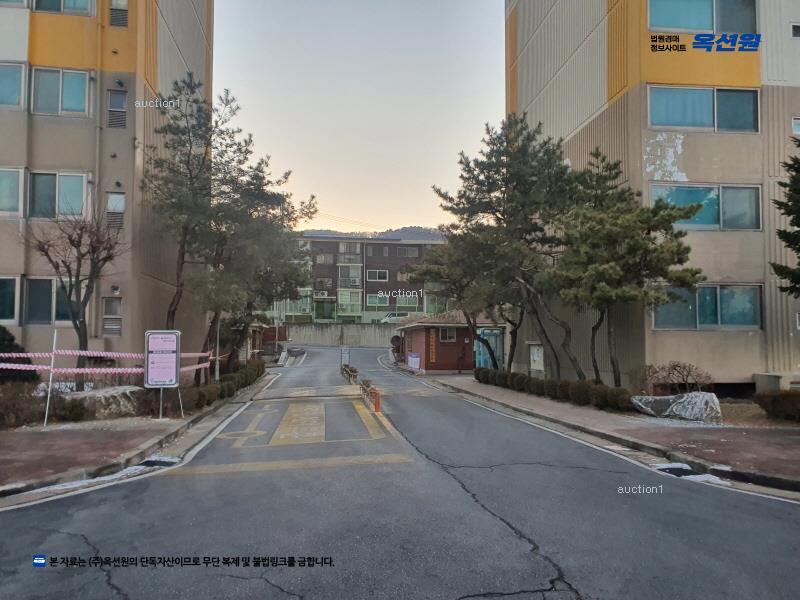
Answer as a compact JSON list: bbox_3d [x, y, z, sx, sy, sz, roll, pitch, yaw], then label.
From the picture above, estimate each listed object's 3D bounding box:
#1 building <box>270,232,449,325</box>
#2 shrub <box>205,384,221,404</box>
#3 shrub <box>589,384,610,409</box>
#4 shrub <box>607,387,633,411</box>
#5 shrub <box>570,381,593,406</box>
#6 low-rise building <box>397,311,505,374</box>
[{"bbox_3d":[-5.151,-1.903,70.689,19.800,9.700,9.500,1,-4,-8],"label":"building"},{"bbox_3d":[-4.805,2.422,15.400,0.470,0.500,0.500,1,-4,-8],"label":"shrub"},{"bbox_3d":[4.764,2.305,14.350,0.540,0.560,0.550,1,-4,-8],"label":"shrub"},{"bbox_3d":[4.785,2.154,13.100,0.560,0.510,0.560,1,-4,-16],"label":"shrub"},{"bbox_3d":[4.265,2.205,14.200,0.570,0.580,0.570,1,-4,-16],"label":"shrub"},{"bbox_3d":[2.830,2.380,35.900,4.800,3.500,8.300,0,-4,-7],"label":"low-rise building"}]

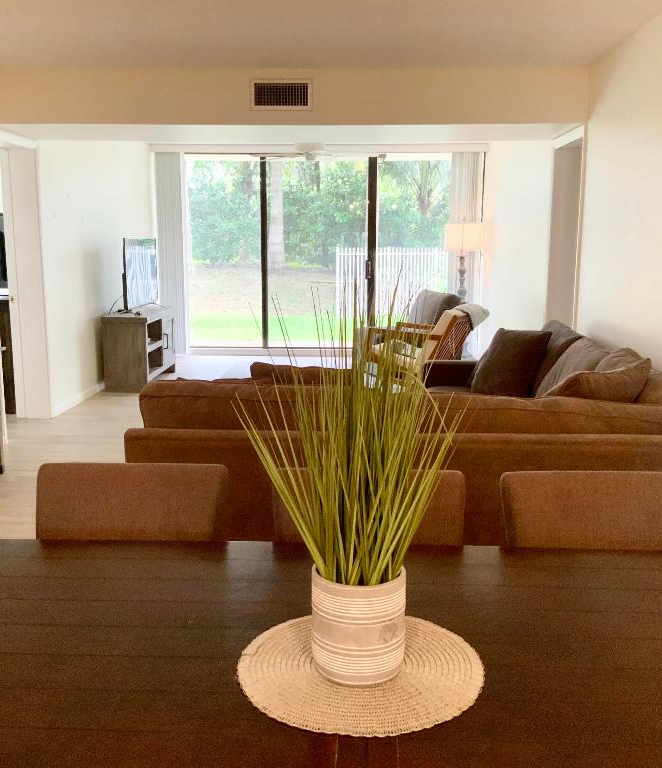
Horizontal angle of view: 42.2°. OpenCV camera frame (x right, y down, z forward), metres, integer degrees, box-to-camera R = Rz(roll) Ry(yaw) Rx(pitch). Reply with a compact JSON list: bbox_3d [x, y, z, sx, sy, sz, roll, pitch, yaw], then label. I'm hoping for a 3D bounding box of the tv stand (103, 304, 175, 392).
[{"bbox_3d":[-1.851,-0.373,8.423,0.399,0.676,1.373,0,10,2],"label":"tv stand"}]

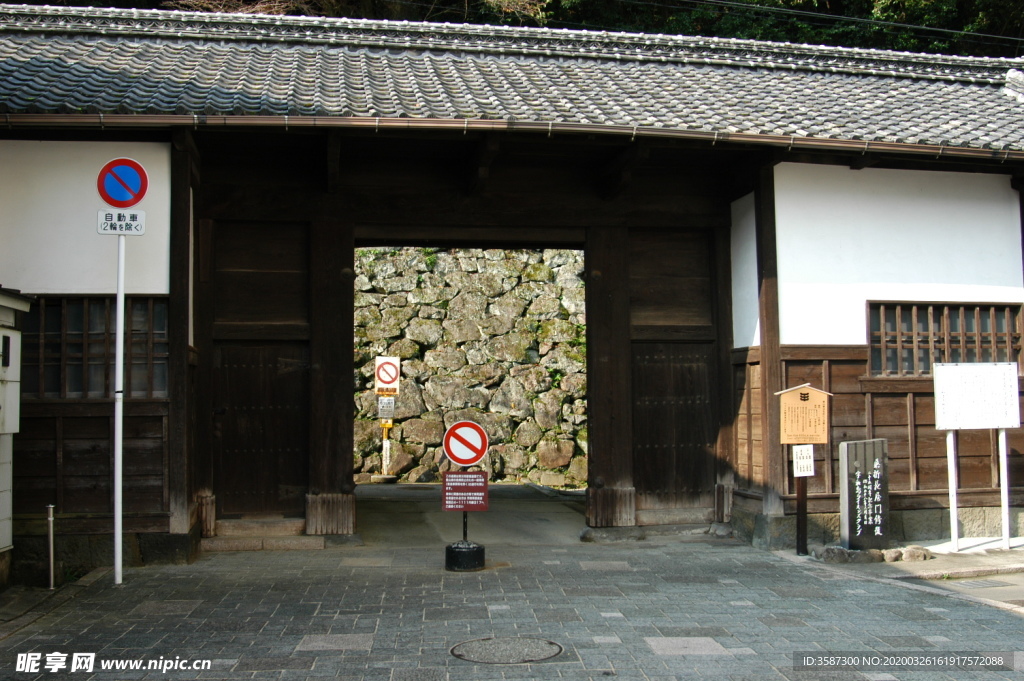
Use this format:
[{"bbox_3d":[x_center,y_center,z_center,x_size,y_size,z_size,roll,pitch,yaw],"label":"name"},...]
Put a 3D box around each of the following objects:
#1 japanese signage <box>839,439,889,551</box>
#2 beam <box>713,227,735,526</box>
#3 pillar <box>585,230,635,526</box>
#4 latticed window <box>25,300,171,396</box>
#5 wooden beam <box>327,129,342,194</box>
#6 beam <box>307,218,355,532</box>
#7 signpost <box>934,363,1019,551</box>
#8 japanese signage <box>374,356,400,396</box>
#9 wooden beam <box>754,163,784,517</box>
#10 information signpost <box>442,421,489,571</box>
[{"bbox_3d":[3.515,1.552,10.236,0.417,1.092,0.186,0,-3,-9],"label":"japanese signage"},{"bbox_3d":[2.369,0.340,11.602,0.200,3.360,0.200,0,-3,-10],"label":"beam"},{"bbox_3d":[1.089,0.394,11.557,0.487,3.375,0.238,0,-3,-9],"label":"pillar"},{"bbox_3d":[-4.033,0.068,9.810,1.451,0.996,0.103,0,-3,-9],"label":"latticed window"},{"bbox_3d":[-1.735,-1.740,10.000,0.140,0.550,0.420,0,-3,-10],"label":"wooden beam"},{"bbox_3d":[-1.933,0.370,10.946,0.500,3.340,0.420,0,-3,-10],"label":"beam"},{"bbox_3d":[4.679,1.166,10.295,0.893,1.887,0.103,0,-3,-9],"label":"signpost"},{"bbox_3d":[-2.113,0.597,17.300,0.420,0.640,0.040,-1,-3,0],"label":"japanese signage"},{"bbox_3d":[2.755,-0.029,10.957,0.174,3.772,0.176,0,-3,-9],"label":"wooden beam"},{"bbox_3d":[-0.424,1.371,9.215,0.415,1.360,0.360,-1,-3,0],"label":"information signpost"}]

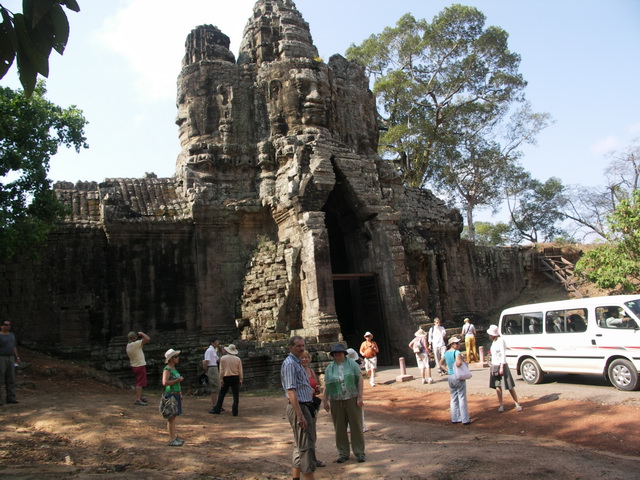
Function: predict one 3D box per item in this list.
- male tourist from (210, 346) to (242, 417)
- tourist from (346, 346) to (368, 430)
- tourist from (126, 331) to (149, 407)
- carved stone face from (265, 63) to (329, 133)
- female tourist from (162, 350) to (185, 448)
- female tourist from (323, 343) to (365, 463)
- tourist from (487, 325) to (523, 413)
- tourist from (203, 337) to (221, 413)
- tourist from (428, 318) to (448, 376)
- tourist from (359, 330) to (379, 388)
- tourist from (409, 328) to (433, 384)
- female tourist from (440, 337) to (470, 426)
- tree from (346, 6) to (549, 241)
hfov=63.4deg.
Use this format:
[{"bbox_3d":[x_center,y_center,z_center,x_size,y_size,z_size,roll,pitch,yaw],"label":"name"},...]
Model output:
[{"bbox_3d":[-2.174,3.280,12.100,0.680,1.646,0.450,-2,-10,-7],"label":"male tourist"},{"bbox_3d":[0.727,2.868,9.900,0.550,1.556,0.520,-2,-10,-6],"label":"tourist"},{"bbox_3d":[-4.241,2.993,12.100,0.500,1.730,0.500,-2,-10,-15],"label":"tourist"},{"bbox_3d":[-1.153,-6.809,25.000,2.800,3.100,1.700,1,-11,-30],"label":"carved stone face"},{"bbox_3d":[-2.576,2.755,9.100,0.400,1.667,0.480,-7,-10,15],"label":"female tourist"},{"bbox_3d":[0.335,2.307,7.400,0.600,1.657,0.360,-6,-10,5],"label":"female tourist"},{"bbox_3d":[3.544,2.458,9.950,0.520,1.650,0.540,3,-12,-39],"label":"tourist"},{"bbox_3d":[-2.554,3.191,12.300,0.550,1.722,0.520,-3,-10,-3],"label":"tourist"},{"bbox_3d":[3.709,3.356,16.200,0.520,1.784,0.380,-3,-10,-10],"label":"tourist"},{"bbox_3d":[1.539,3.701,16.100,0.580,1.657,0.460,-4,-10,3],"label":"tourist"},{"bbox_3d":[2.990,3.450,15.400,0.600,1.674,0.450,-9,-11,30],"label":"tourist"},{"bbox_3d":[2.574,2.653,9.800,0.560,1.609,0.440,-11,-12,39],"label":"female tourist"},{"bbox_3d":[10.098,-9.596,41.000,16.054,19.610,15.051,-5,-10,0],"label":"tree"}]

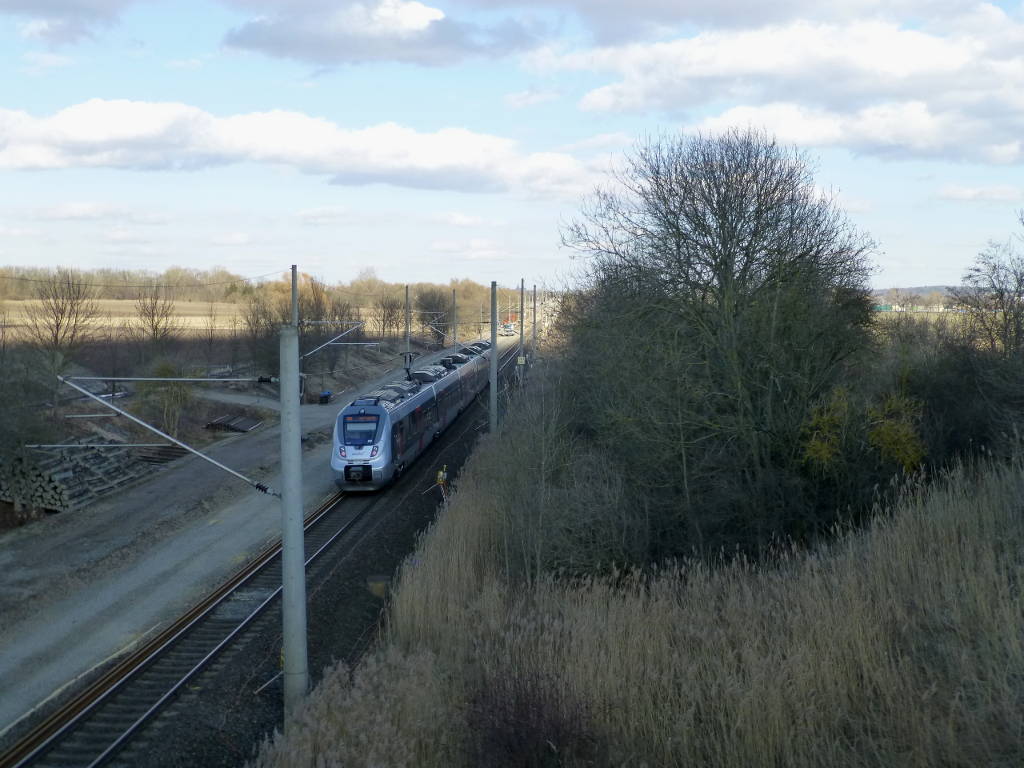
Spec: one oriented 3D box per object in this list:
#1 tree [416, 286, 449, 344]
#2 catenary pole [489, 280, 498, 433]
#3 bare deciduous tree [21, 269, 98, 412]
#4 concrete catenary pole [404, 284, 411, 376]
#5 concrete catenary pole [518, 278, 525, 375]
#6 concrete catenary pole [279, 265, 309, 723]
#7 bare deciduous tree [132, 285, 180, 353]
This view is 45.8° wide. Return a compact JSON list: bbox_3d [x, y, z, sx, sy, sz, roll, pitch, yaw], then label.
[{"bbox_3d":[-14.110,-12.140,218.000,6.200,10.800,6.000,0,4,0],"label":"tree"},{"bbox_3d":[-1.298,-1.894,87.000,0.460,10.800,0.460,0,4,0],"label":"catenary pole"},{"bbox_3d":[-45.368,-5.042,122.000,7.800,13.100,7.400,0,4,0],"label":"bare deciduous tree"},{"bbox_3d":[-12.642,-6.324,147.000,0.380,11.100,0.380,0,4,0],"label":"concrete catenary pole"},{"bbox_3d":[1.156,-6.704,146.000,0.400,11.800,0.400,0,4,0],"label":"concrete catenary pole"},{"bbox_3d":[-4.735,3.019,26.200,0.500,9.250,0.500,0,4,0],"label":"concrete catenary pole"},{"bbox_3d":[-43.969,-7.390,150.000,5.900,9.800,5.600,0,4,0],"label":"bare deciduous tree"}]

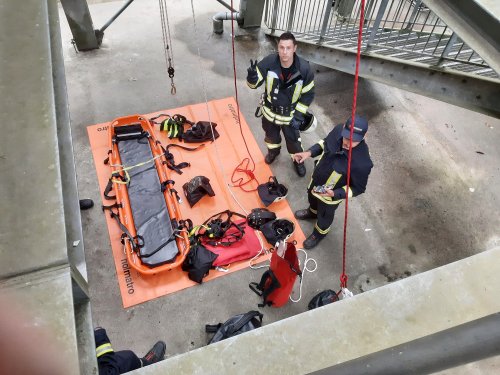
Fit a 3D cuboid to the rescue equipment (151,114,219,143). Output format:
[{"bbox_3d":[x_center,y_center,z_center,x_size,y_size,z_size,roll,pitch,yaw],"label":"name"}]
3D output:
[{"bbox_3d":[-0.856,-0.797,4.996,0.920,0.150,0.330,12,56,3],"label":"rescue equipment"}]

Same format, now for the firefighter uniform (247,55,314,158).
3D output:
[{"bbox_3d":[0.308,-0.810,4.252,0.680,1.450,0.420,8,56,0],"label":"firefighter uniform"}]

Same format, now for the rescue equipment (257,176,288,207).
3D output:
[{"bbox_3d":[0.274,0.066,4.487,0.370,0.200,0.290,-8,58,-10],"label":"rescue equipment"}]

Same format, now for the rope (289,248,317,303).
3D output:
[{"bbox_3d":[0.549,0.952,4.022,0.250,0.050,0.580,17,57,7],"label":"rope"}]

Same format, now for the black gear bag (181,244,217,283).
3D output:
[{"bbox_3d":[-0.534,0.792,3.937,0.340,0.200,0.400,-24,62,-19],"label":"black gear bag"}]

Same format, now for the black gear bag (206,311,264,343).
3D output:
[{"bbox_3d":[-0.098,1.377,3.552,0.520,0.260,0.300,-26,62,-20],"label":"black gear bag"}]

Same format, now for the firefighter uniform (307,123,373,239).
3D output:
[{"bbox_3d":[0.786,0.010,3.751,0.480,1.450,0.580,-28,63,-21],"label":"firefighter uniform"}]

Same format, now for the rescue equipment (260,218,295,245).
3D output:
[{"bbox_3d":[0.308,0.492,4.208,0.380,0.200,0.280,-10,58,-12],"label":"rescue equipment"}]

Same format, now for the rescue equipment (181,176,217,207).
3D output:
[{"bbox_3d":[-0.595,0.029,4.425,0.310,0.220,0.270,-24,62,-19],"label":"rescue equipment"}]

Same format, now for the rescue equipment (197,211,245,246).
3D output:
[{"bbox_3d":[-0.298,0.452,4.147,0.500,0.170,0.380,-15,59,-14],"label":"rescue equipment"}]

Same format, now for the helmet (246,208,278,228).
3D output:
[{"bbox_3d":[0.139,0.352,4.286,0.330,0.200,0.260,-10,58,-12],"label":"helmet"}]

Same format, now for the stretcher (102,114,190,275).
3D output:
[{"bbox_3d":[-1.232,0.008,4.383,0.660,0.210,2.160,-13,59,-13],"label":"stretcher"}]

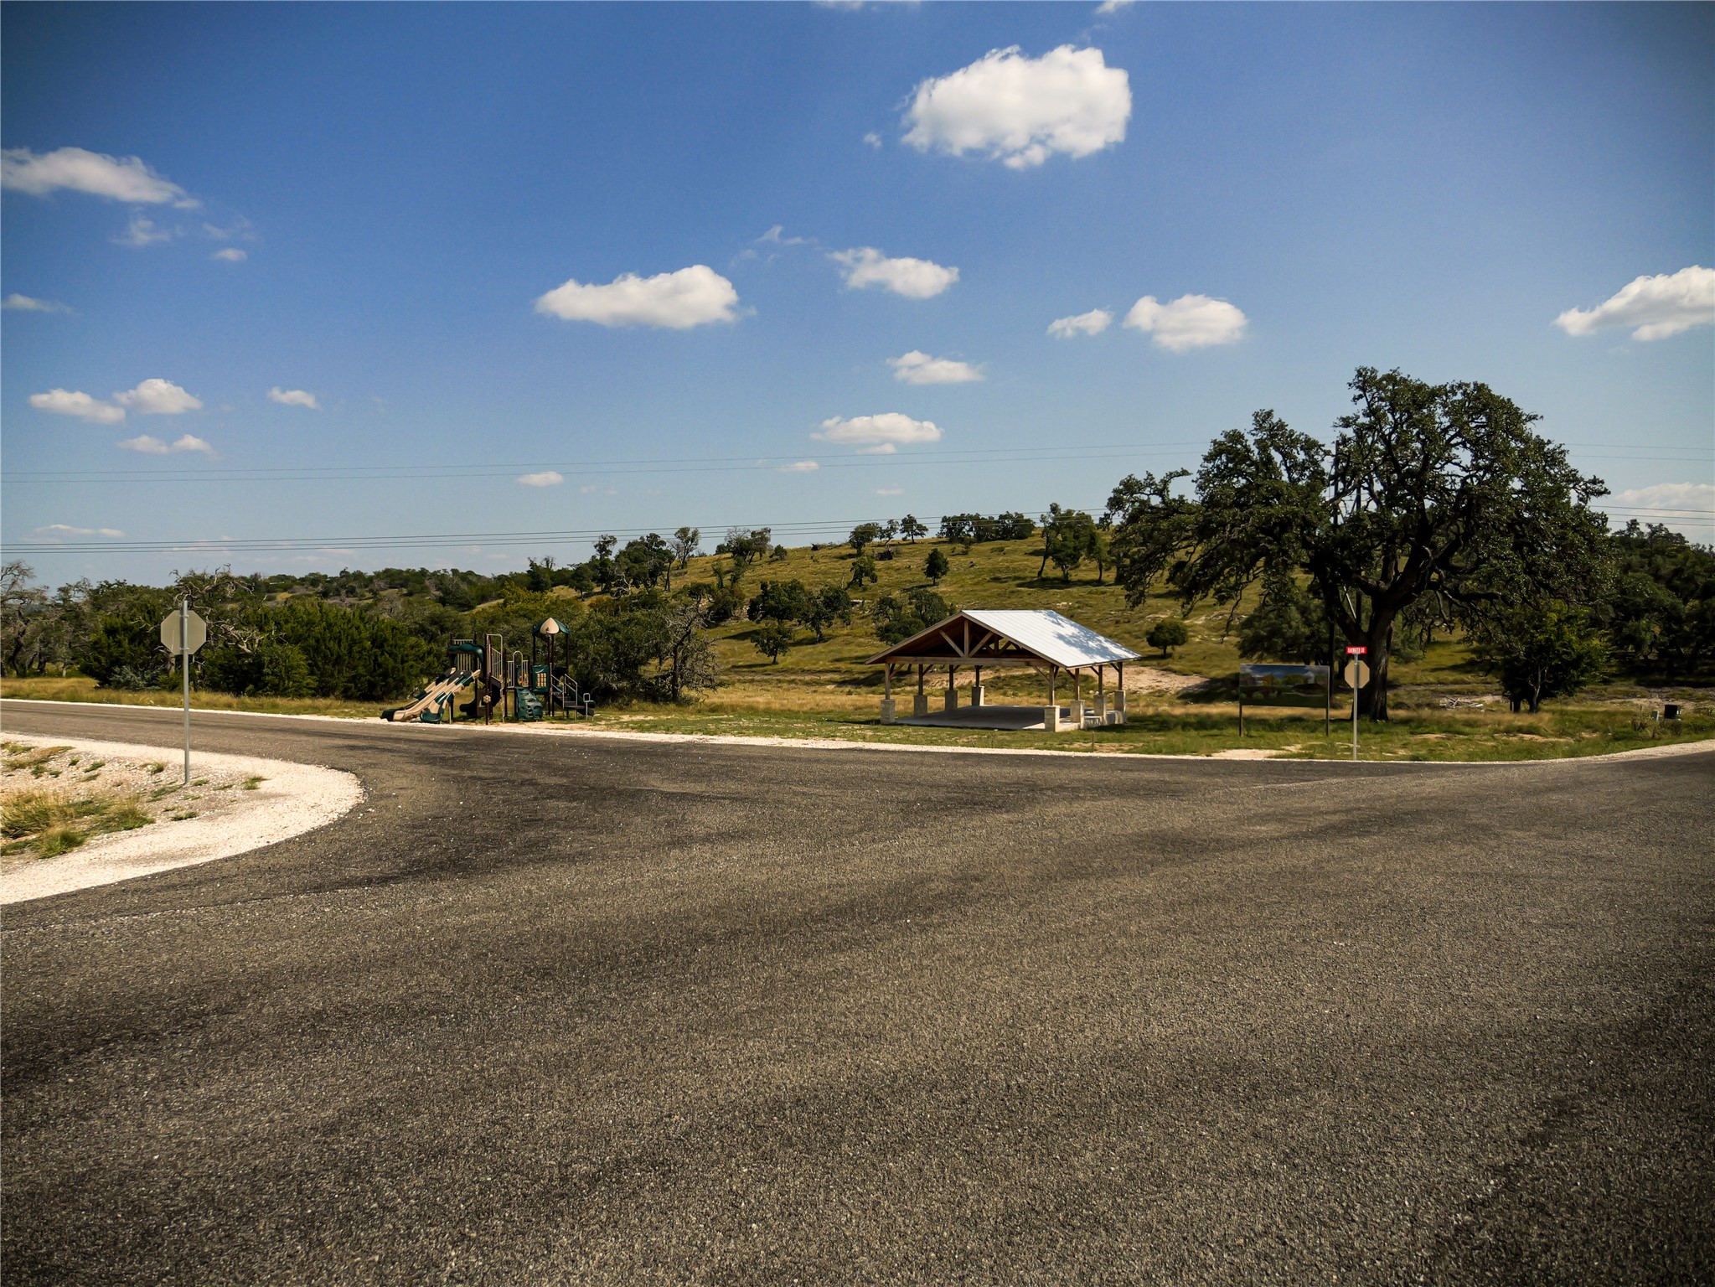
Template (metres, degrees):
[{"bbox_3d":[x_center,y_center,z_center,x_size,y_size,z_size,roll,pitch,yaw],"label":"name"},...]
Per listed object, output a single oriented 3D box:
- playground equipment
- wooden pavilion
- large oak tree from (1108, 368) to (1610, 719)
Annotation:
[{"bbox_3d":[-14.400,0.969,46.400,7.900,3.950,5.200,-1,2,-17],"label":"playground equipment"},{"bbox_3d":[6.893,0.916,52.914,8.730,4.750,11.460,1,2,28],"label":"wooden pavilion"},{"bbox_3d":[20.427,-4.182,50.300,19.400,14.940,18.500,1,2,22],"label":"large oak tree"}]

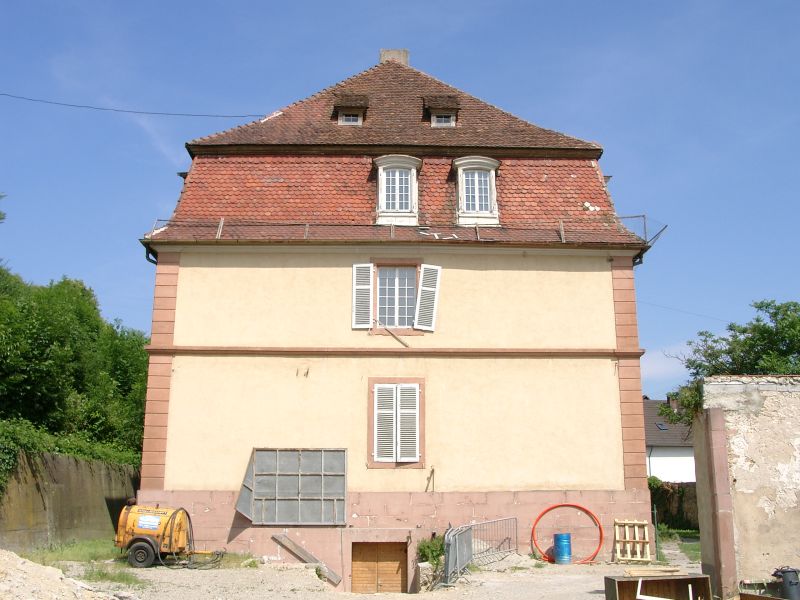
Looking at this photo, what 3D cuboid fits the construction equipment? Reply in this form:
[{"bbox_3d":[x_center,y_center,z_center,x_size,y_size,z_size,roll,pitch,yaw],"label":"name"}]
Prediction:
[{"bbox_3d":[-5.549,5.761,19.294,2.528,1.461,1.300,-1,-13,4],"label":"construction equipment"}]

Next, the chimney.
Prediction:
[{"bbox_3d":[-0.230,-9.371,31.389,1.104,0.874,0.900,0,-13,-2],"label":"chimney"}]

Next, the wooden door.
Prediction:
[{"bbox_3d":[-0.525,6.960,20.487,1.439,1.251,0.100,0,-13,-2],"label":"wooden door"}]

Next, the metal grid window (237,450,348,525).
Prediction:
[{"bbox_3d":[-2.809,4.878,20.535,2.828,1.978,0.600,0,-13,-2],"label":"metal grid window"}]

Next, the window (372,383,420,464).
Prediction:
[{"bbox_3d":[-0.074,3.335,21.300,1.261,2.147,0.150,0,-13,-2],"label":"window"}]

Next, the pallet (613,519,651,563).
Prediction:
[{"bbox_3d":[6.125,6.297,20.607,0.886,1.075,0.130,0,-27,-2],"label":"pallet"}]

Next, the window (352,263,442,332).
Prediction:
[{"bbox_3d":[-0.077,-0.071,22.100,2.510,1.972,0.220,0,-13,-2],"label":"window"}]

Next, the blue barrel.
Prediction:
[{"bbox_3d":[4.185,6.399,20.268,0.451,0.712,0.451,0,-13,-2],"label":"blue barrel"}]

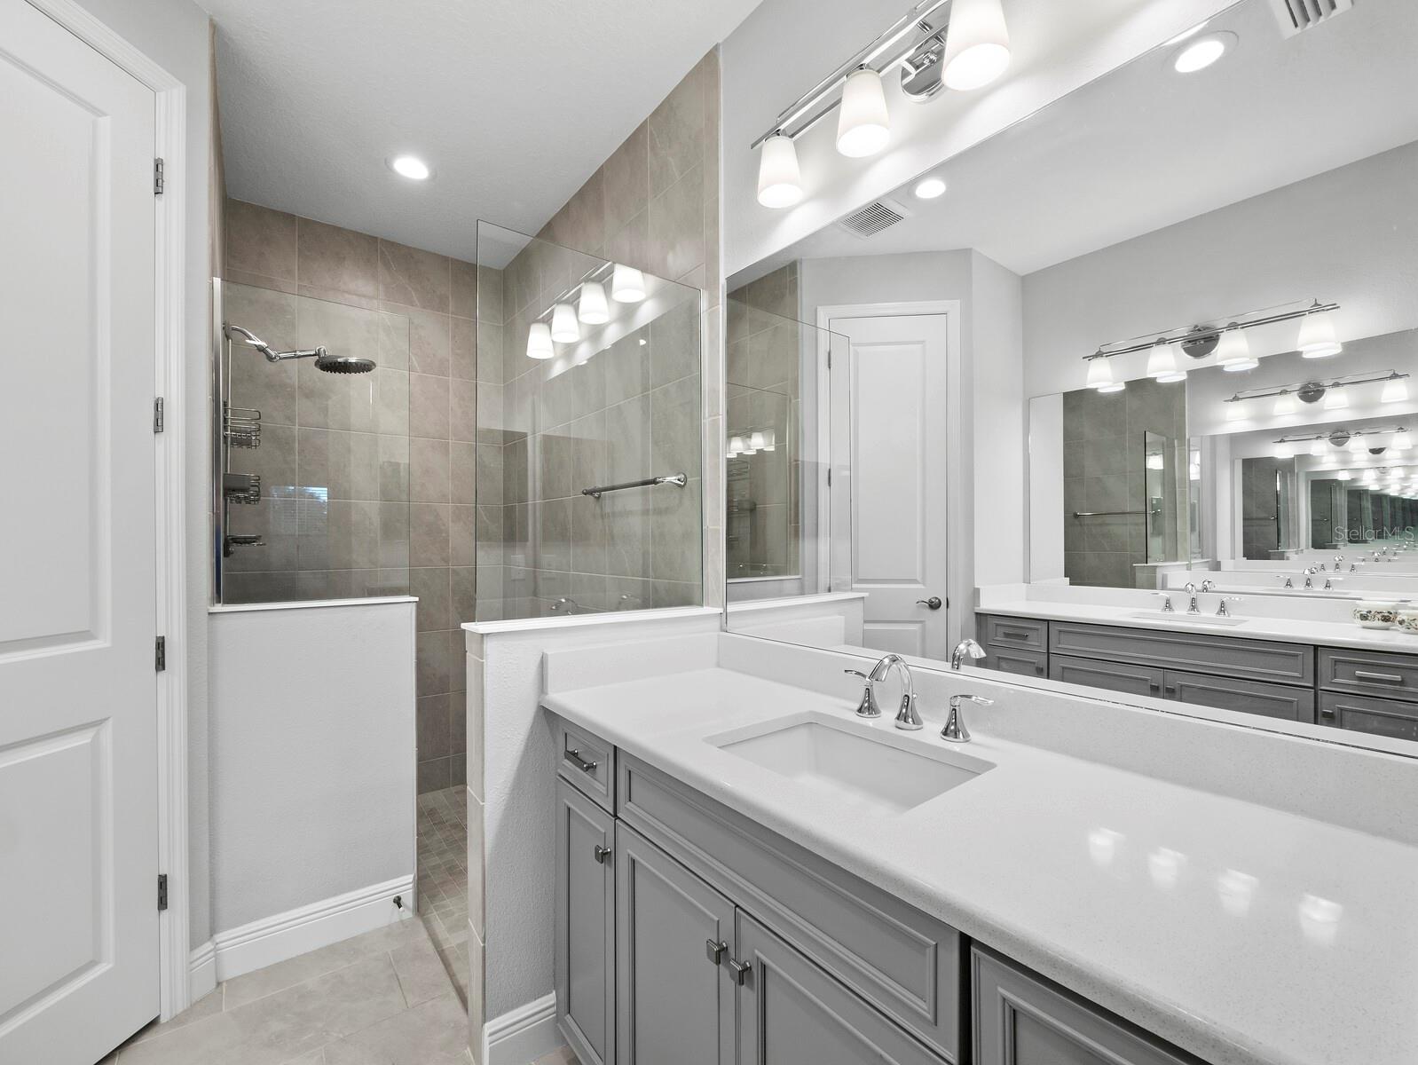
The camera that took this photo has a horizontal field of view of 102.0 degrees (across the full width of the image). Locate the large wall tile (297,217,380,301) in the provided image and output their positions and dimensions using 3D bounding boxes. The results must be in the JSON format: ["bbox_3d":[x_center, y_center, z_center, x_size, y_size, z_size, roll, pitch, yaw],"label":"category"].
[{"bbox_3d":[-1.768,-1.304,2.750,0.329,0.306,0.012,0,-1,-36],"label":"large wall tile"}]

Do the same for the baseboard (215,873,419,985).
[{"bbox_3d":[-1.236,1.253,1.830,0.520,0.137,0.018,0,-1,-36],"label":"baseboard"}]

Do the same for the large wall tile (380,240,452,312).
[{"bbox_3d":[-1.497,-1.301,2.935,0.328,0.306,0.012,0,-1,-36],"label":"large wall tile"}]

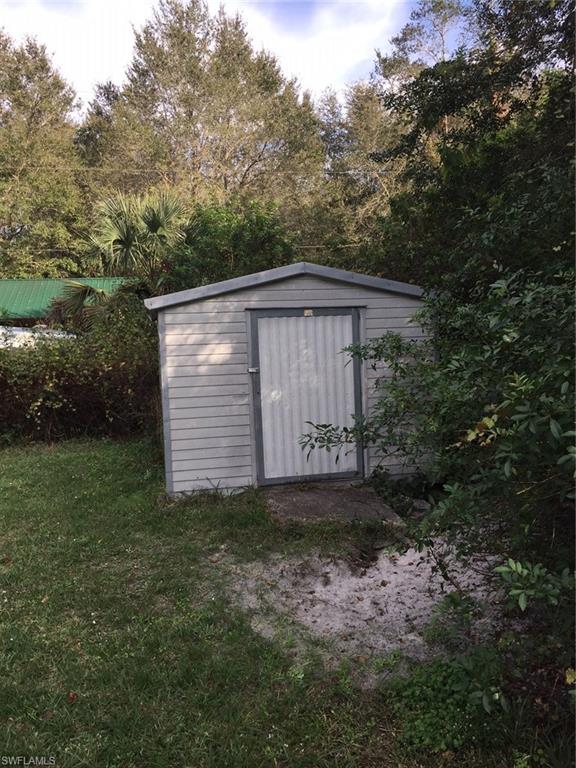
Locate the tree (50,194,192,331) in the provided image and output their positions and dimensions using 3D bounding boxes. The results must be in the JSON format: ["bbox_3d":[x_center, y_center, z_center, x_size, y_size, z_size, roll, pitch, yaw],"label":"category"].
[{"bbox_3d":[-3.258,-1.511,13.137,2.800,4.728,2.800,-3,3,-14],"label":"tree"}]

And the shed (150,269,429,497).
[{"bbox_3d":[-0.052,-0.178,8.424,3.380,2.403,2.900,-3,3,-11],"label":"shed"}]

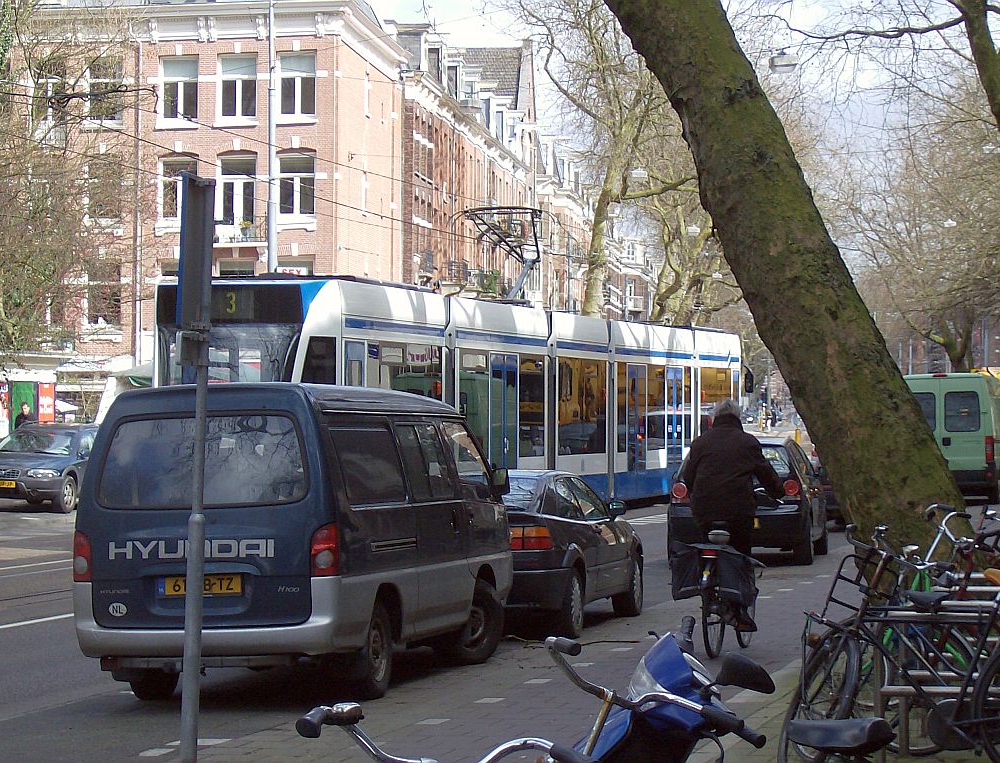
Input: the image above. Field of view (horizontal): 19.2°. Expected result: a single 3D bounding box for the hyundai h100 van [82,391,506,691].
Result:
[{"bbox_3d":[-1.221,1.030,19.895,1.720,1.970,4.660,-1,-1,14],"label":"hyundai h100 van"}]

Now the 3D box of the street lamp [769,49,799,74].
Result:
[{"bbox_3d":[5.293,-5.954,55.000,0.500,0.440,0.400,-1,-1,8],"label":"street lamp"}]

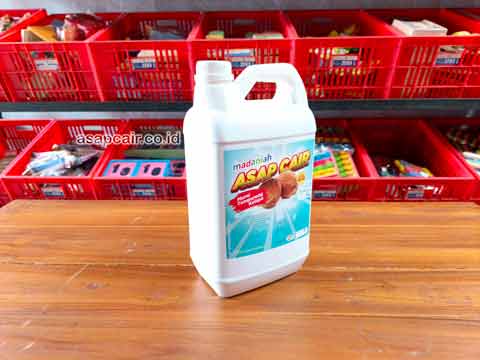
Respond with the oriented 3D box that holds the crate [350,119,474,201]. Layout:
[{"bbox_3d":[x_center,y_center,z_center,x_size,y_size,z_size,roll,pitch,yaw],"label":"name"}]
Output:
[{"bbox_3d":[0.770,-0.066,1.585,0.400,0.250,0.500,0,39,1],"label":"crate"}]

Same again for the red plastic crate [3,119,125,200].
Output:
[{"bbox_3d":[-0.693,-0.059,1.388,0.335,0.214,0.429,0,39,1],"label":"red plastic crate"}]

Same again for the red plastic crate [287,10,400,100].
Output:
[{"bbox_3d":[0.413,-0.590,1.478,0.400,0.250,0.500,0,39,1],"label":"red plastic crate"}]

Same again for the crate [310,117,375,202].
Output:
[{"bbox_3d":[0.362,-0.066,1.594,0.400,0.250,0.500,0,39,1],"label":"crate"}]

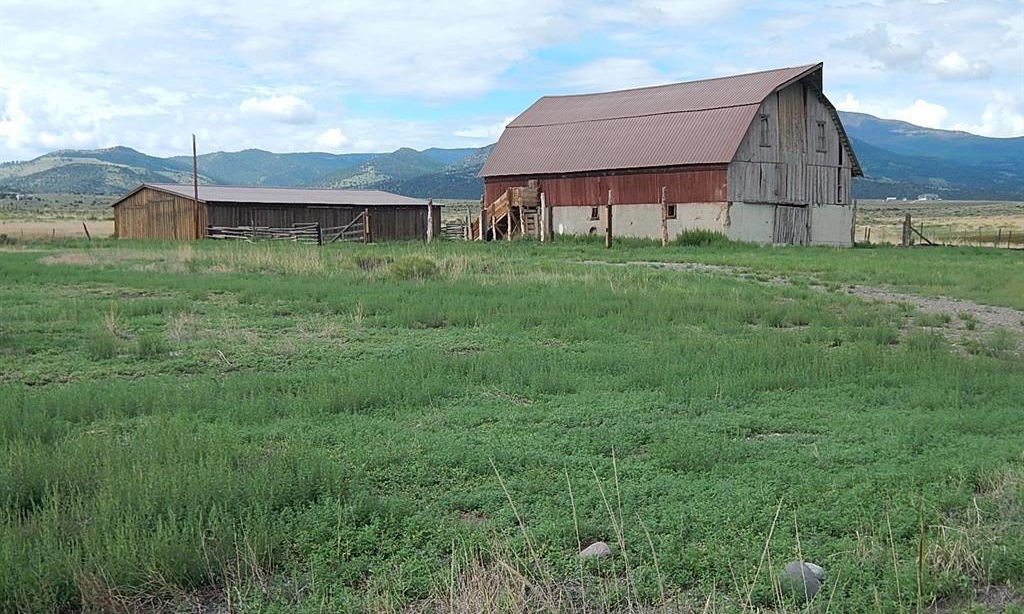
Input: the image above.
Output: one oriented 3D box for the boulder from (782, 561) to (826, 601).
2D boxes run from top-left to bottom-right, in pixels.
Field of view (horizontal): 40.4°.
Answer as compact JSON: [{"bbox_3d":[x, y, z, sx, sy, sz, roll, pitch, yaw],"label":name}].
[{"bbox_3d":[1.413,1.330,6.750,0.205,0.170,0.190,0,3,0],"label":"boulder"}]

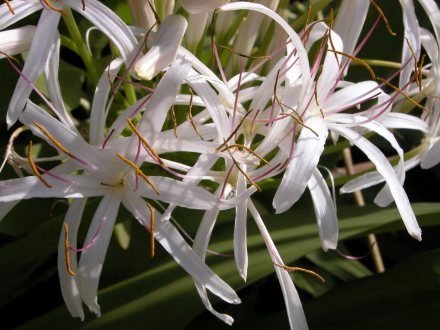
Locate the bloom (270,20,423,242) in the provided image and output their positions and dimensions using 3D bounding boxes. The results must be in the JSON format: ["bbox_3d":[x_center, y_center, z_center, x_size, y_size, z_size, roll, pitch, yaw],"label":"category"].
[{"bbox_3d":[0.071,-0.019,0.500,0.085,0.120,0.080,-5,-13,-16],"label":"bloom"}]

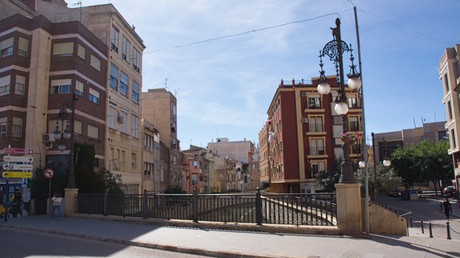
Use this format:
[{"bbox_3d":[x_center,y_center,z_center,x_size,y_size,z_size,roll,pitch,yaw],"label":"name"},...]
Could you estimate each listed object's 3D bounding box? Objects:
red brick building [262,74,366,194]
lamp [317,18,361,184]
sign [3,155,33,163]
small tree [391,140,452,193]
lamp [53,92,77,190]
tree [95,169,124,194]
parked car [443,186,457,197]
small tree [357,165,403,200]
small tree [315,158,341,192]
[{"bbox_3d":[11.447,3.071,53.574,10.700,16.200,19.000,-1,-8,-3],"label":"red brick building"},{"bbox_3d":[3.376,-0.983,10.732,1.280,5.365,0.900,-7,-10,35],"label":"lamp"},{"bbox_3d":[-10.365,1.519,16.892,1.221,0.310,0.060,4,-10,-32],"label":"sign"},{"bbox_3d":[32.654,6.741,58.536,9.300,9.446,8.600,-6,-10,29],"label":"small tree"},{"bbox_3d":[-8.771,0.605,18.978,1.280,5.280,0.900,-7,-10,35],"label":"lamp"},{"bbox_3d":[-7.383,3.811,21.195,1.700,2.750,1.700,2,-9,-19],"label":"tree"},{"bbox_3d":[33.689,9.540,52.057,4.200,1.480,1.750,7,-12,-44],"label":"parked car"},{"bbox_3d":[14.546,5.858,33.457,4.100,4.700,4.000,-5,-9,23],"label":"small tree"},{"bbox_3d":[10.471,5.935,36.491,3.200,5.609,3.200,-4,-9,15],"label":"small tree"}]

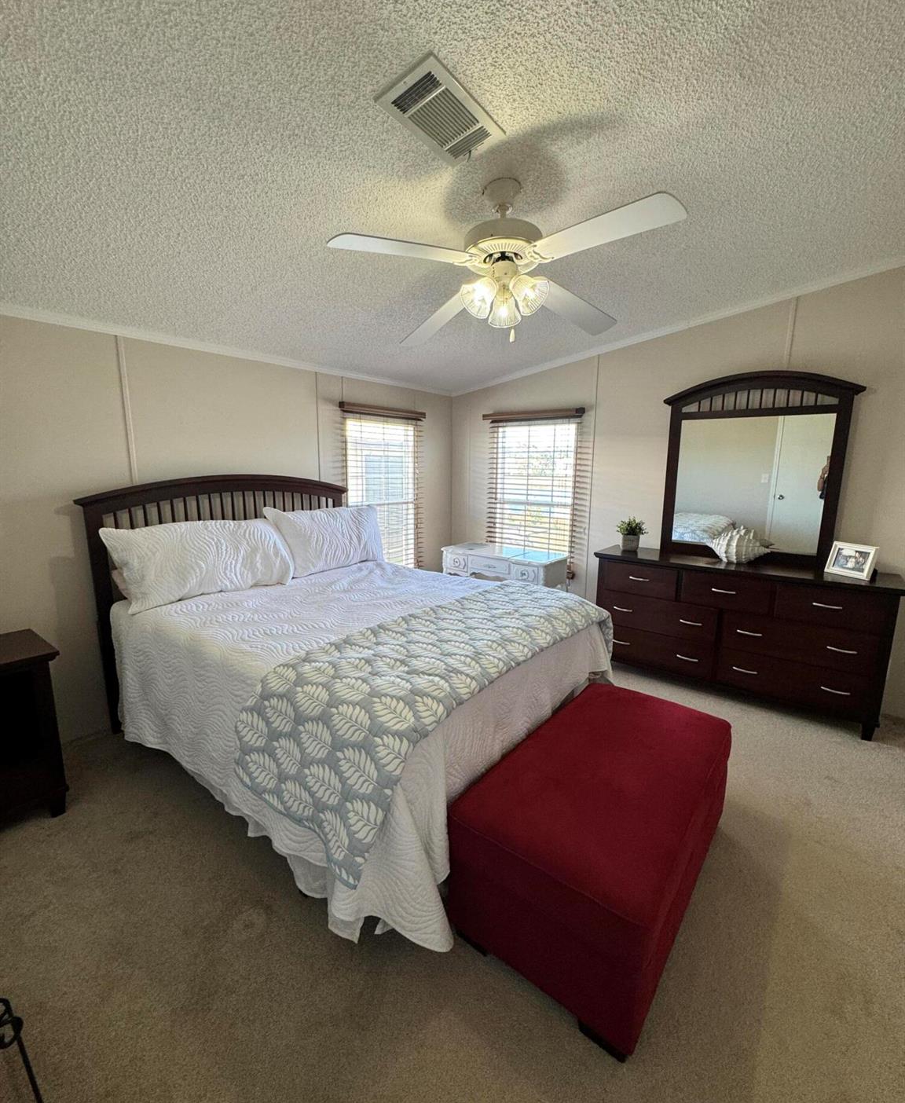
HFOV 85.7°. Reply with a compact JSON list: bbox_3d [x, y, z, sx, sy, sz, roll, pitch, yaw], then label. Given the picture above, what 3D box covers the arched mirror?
[{"bbox_3d":[1.894,-0.537,3.143,1.070,1.170,0.070,8,13,38],"label":"arched mirror"}]

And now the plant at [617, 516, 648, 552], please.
[{"bbox_3d":[1.286,-0.127,3.478,0.210,0.240,0.200,8,13,38],"label":"plant"}]

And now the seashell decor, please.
[{"bbox_3d":[1.813,-0.054,3.092,0.360,0.240,0.210,8,13,38],"label":"seashell decor"}]

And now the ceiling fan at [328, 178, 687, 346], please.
[{"bbox_3d":[0.175,-1.014,1.706,1.280,0.490,1.280,-7,13,-37],"label":"ceiling fan"}]

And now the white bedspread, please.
[{"bbox_3d":[-0.418,0.617,2.462,2.060,0.690,1.600,8,13,38],"label":"white bedspread"}]

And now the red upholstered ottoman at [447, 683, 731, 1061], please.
[{"bbox_3d":[0.541,0.916,1.682,0.575,0.435,1.050,8,13,38],"label":"red upholstered ottoman"}]

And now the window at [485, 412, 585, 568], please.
[{"bbox_3d":[0.662,-0.524,4.184,0.920,1.290,0.100,8,13,38],"label":"window"}]

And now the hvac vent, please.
[{"bbox_3d":[-0.024,-1.200,1.349,0.190,0.030,0.350,-1,7,39],"label":"hvac vent"}]

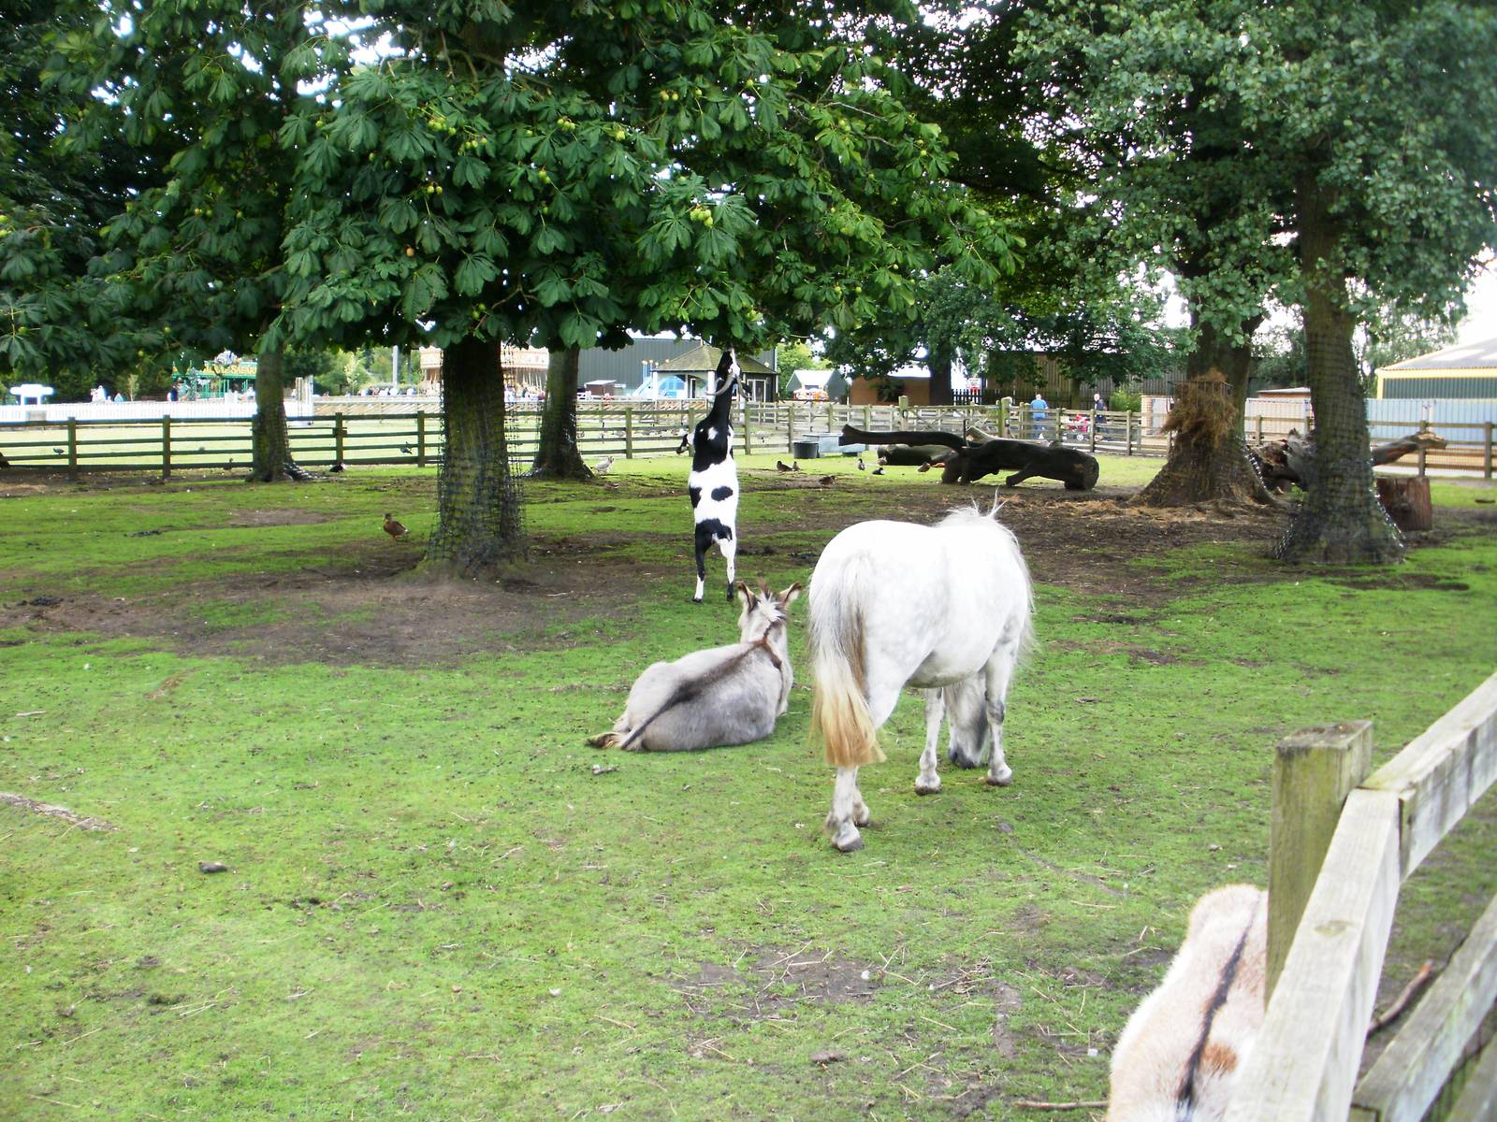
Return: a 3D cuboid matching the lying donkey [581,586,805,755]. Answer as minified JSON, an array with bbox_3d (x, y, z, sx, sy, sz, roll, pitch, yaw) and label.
[{"bbox_3d":[-0.180,0.462,7.571,0.640,0.680,1.180,5,8,38],"label":"lying donkey"}]

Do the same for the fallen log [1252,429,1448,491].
[{"bbox_3d":[10.300,-1.779,26.862,3.300,1.060,1.000,1,6,8],"label":"fallen log"}]

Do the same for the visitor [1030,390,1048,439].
[{"bbox_3d":[10.350,-5.162,55.566,0.580,1.720,0.380,0,6,0],"label":"visitor"}]

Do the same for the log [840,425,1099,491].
[{"bbox_3d":[3.870,-1.894,27.755,4.500,1.100,1.100,3,7,24],"label":"log"}]

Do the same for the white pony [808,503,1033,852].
[{"bbox_3d":[0.700,0.373,6.144,0.530,1.160,1.480,4,7,32],"label":"white pony"}]

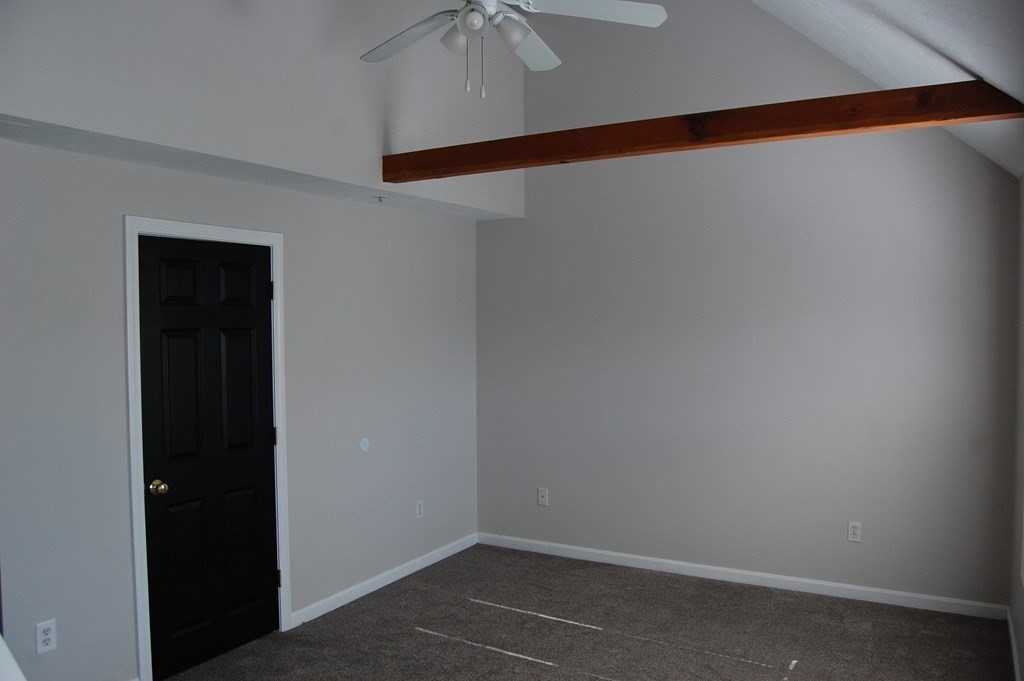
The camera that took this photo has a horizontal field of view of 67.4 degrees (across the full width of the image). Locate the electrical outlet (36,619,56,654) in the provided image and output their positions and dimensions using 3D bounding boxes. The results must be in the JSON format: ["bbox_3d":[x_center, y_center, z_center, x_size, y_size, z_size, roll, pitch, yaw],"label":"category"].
[{"bbox_3d":[-1.758,1.120,2.900,0.008,0.116,0.073,0,2,30],"label":"electrical outlet"}]

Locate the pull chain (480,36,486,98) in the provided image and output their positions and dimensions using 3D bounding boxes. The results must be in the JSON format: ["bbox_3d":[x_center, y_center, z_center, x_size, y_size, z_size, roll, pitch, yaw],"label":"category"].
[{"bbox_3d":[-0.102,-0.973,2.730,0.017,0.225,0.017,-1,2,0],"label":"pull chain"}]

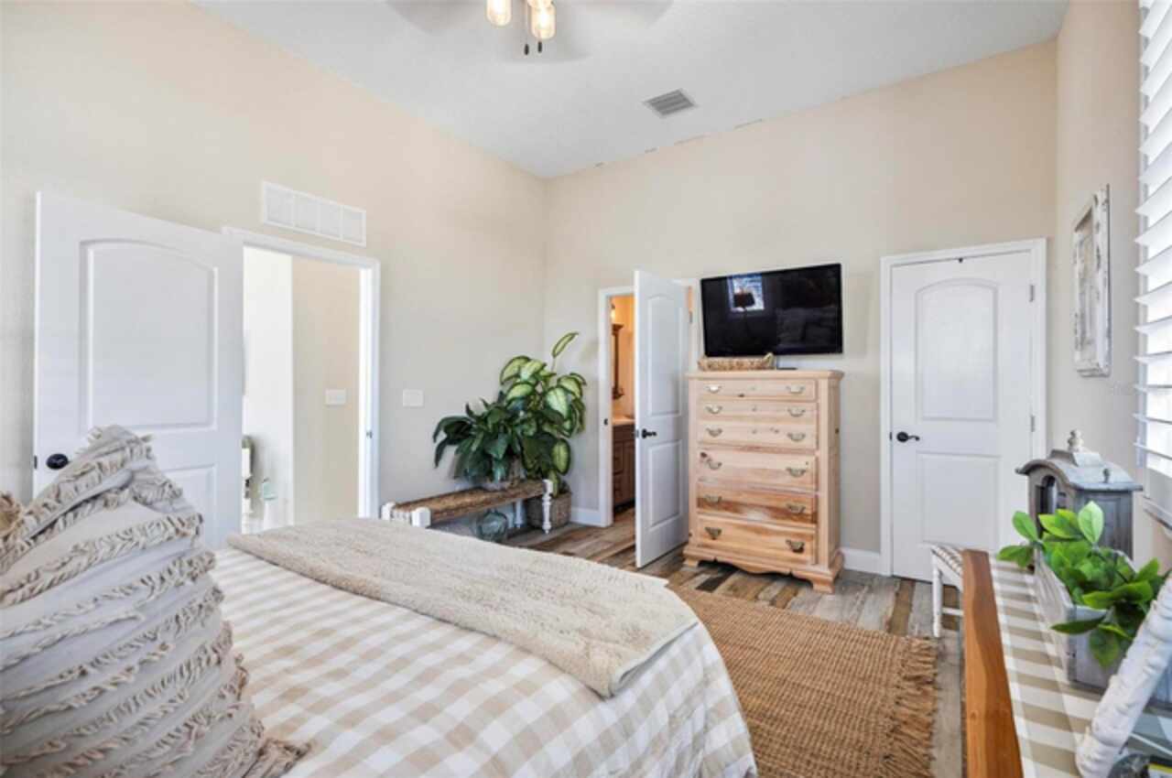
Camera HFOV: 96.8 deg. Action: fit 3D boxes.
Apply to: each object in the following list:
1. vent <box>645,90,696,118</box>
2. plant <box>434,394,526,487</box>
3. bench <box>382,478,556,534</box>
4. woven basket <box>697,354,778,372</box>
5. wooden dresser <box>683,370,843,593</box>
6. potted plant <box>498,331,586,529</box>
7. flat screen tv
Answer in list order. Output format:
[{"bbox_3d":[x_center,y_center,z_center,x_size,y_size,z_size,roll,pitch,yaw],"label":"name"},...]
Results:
[{"bbox_3d":[0.591,-1.973,3.614,0.300,0.020,0.290,0,0,32],"label":"vent"},{"bbox_3d":[-0.738,0.427,3.933,0.600,0.770,0.740,0,0,32],"label":"plant"},{"bbox_3d":[-0.839,1.007,3.978,0.390,0.462,1.380,0,0,35],"label":"bench"},{"bbox_3d":[1.050,-0.172,3.630,0.510,0.130,0.320,0,0,32],"label":"woven basket"},{"bbox_3d":[1.210,0.560,3.598,0.960,1.338,0.465,0,0,32],"label":"wooden dresser"},{"bbox_3d":[-0.308,0.366,4.455,0.580,1.730,0.650,0,0,32],"label":"potted plant"},{"bbox_3d":[1.310,-0.535,3.742,0.950,0.590,0.060,0,11,32],"label":"flat screen tv"}]

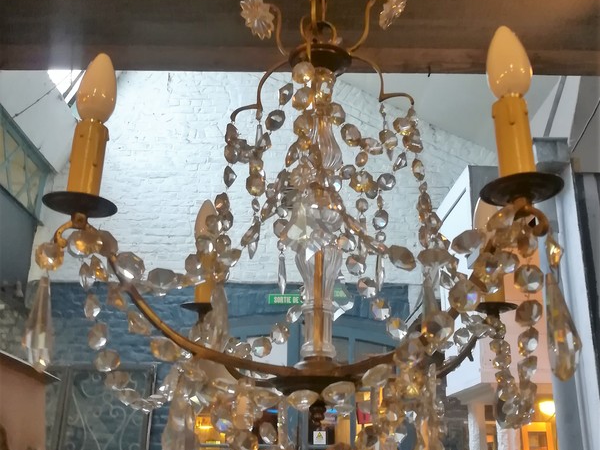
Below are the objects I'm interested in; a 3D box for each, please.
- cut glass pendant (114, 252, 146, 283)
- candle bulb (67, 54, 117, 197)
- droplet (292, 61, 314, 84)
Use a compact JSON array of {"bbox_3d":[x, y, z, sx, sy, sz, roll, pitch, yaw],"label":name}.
[{"bbox_3d":[-0.132,0.033,0.467,0.023,0.022,0.011,7,-20,-15],"label":"cut glass pendant"},{"bbox_3d":[-0.186,-0.090,0.541,0.035,0.152,0.035,7,-21,-17],"label":"candle bulb"},{"bbox_3d":[0.004,-0.152,0.600,0.022,0.022,0.011,1,-20,0],"label":"droplet"}]

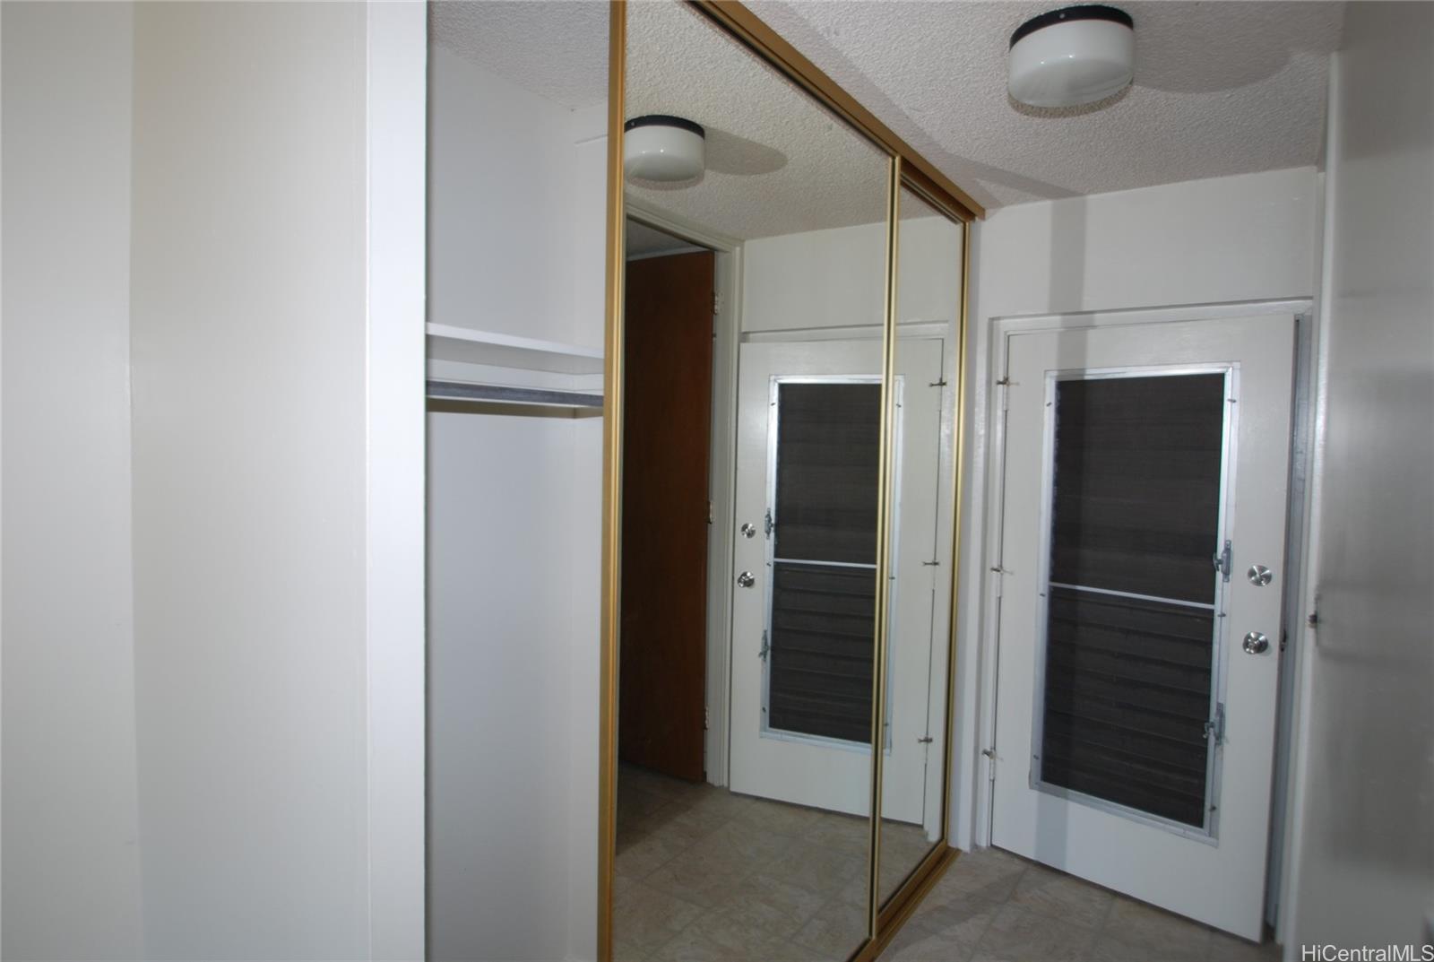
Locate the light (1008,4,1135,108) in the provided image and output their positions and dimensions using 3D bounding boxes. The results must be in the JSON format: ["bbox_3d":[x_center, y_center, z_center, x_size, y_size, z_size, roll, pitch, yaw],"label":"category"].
[{"bbox_3d":[0.797,-0.945,1.705,0.243,0.107,0.243,3,3,36],"label":"light"}]

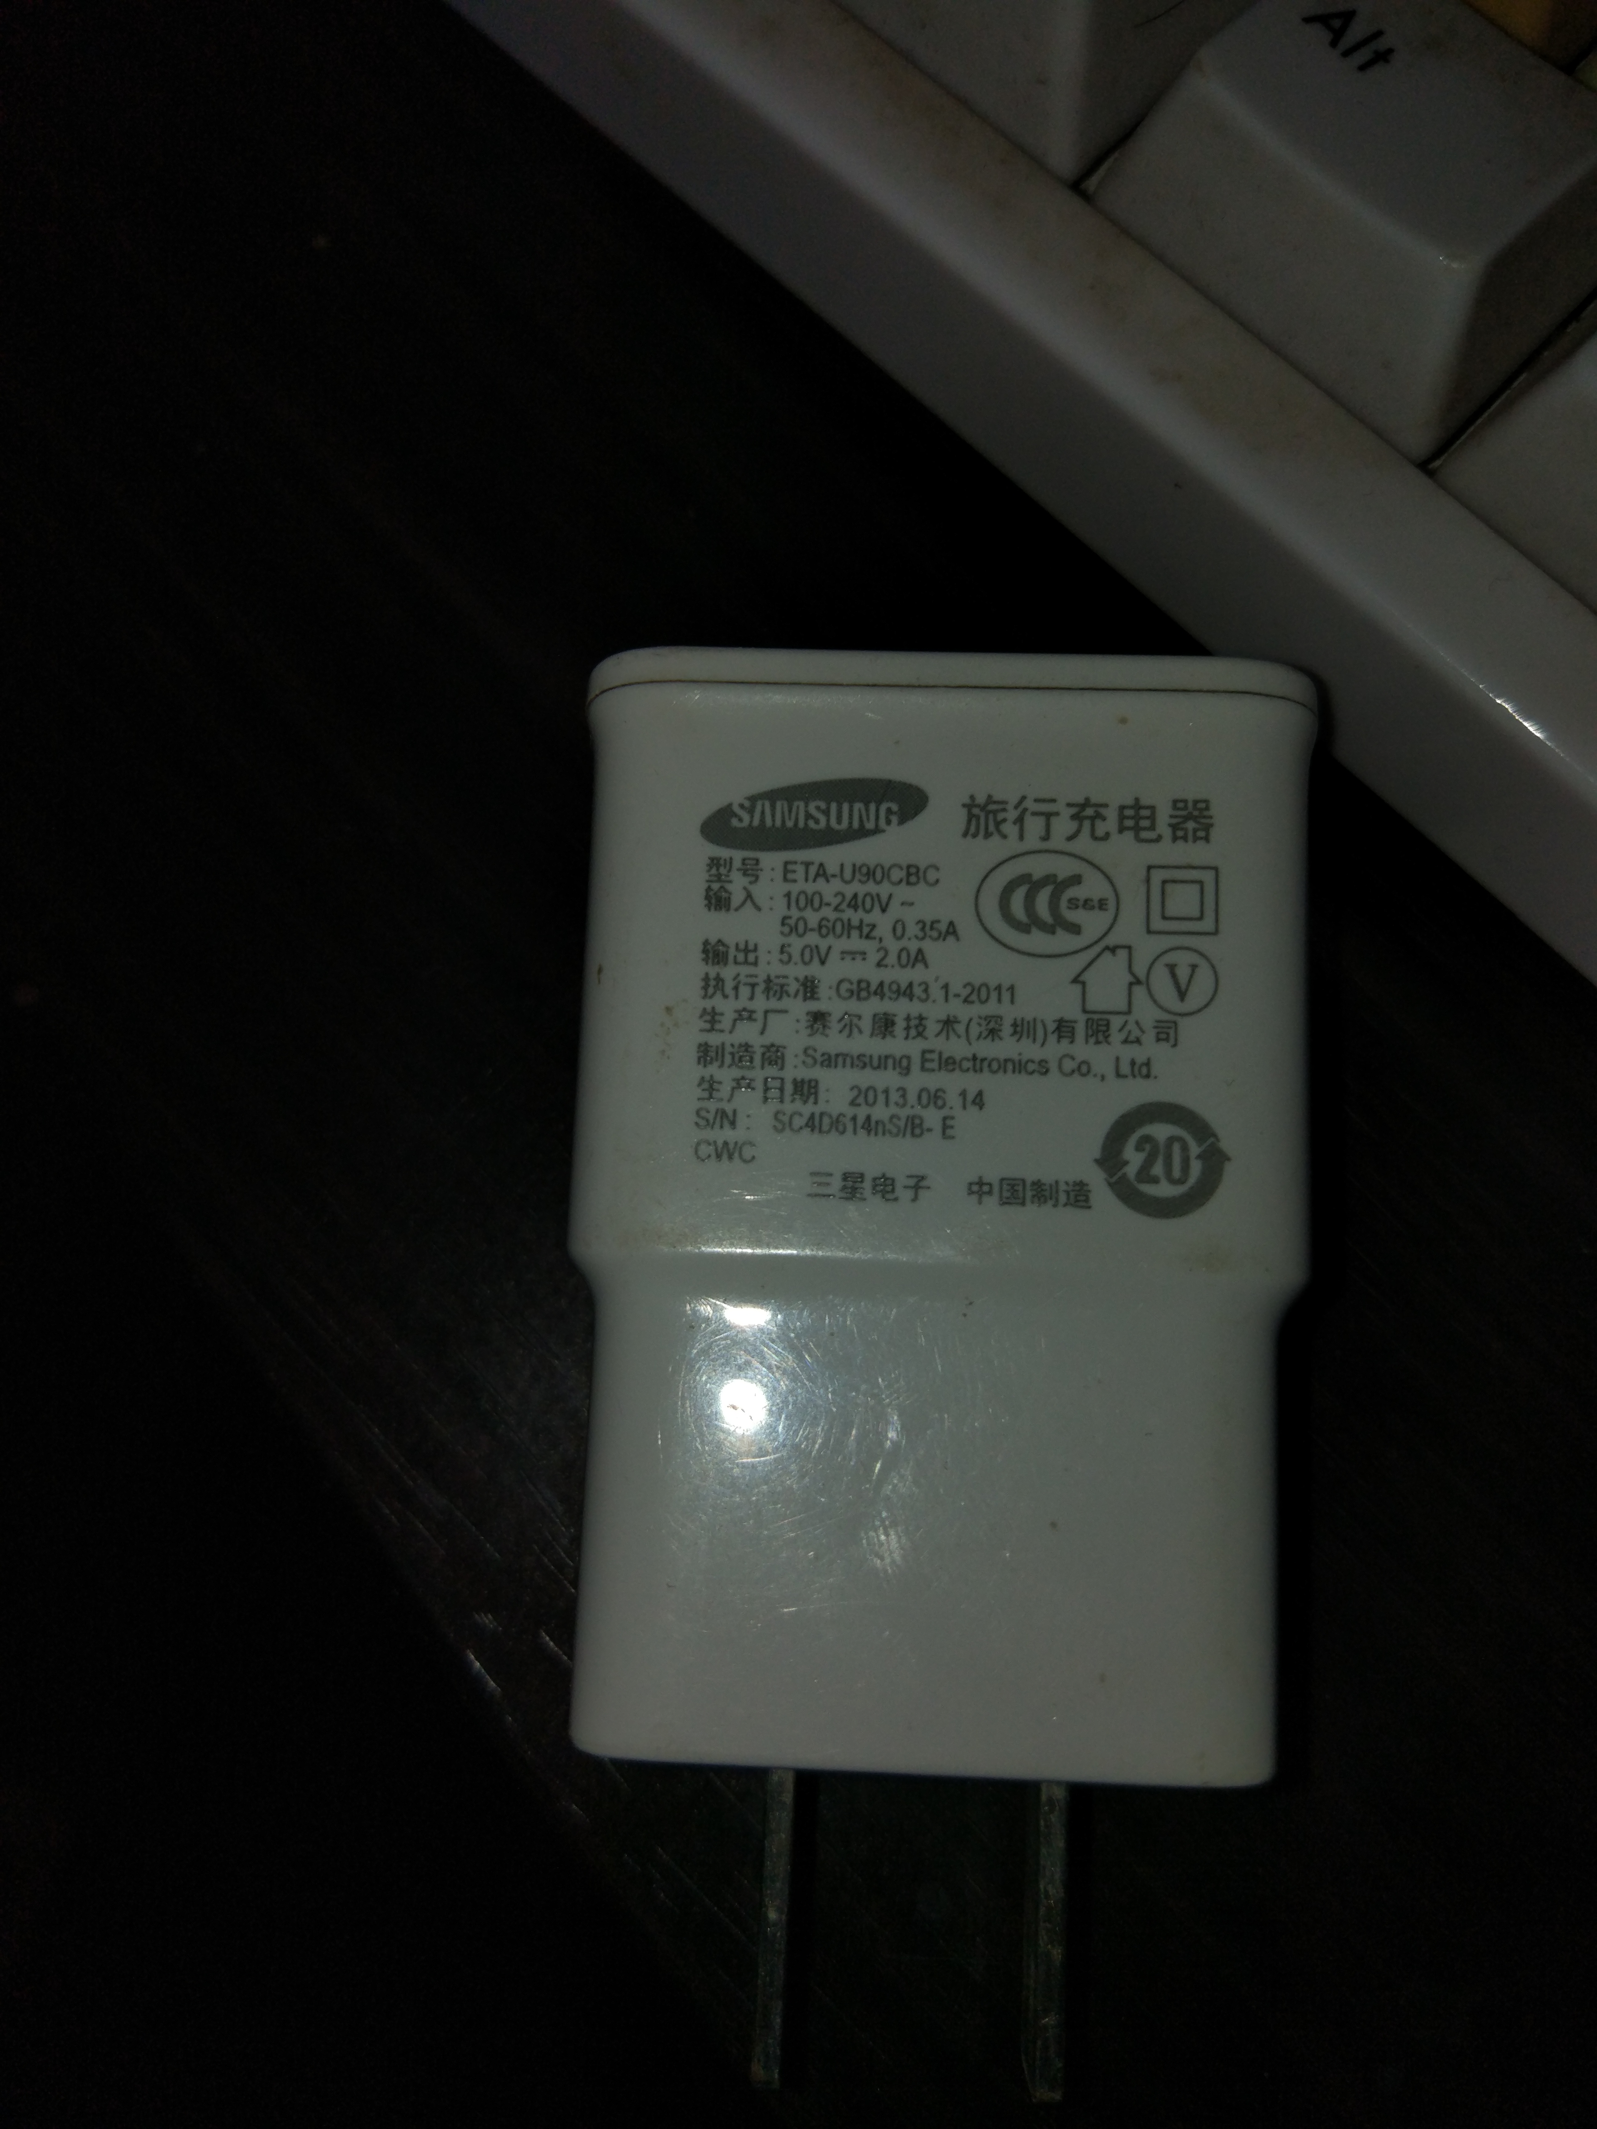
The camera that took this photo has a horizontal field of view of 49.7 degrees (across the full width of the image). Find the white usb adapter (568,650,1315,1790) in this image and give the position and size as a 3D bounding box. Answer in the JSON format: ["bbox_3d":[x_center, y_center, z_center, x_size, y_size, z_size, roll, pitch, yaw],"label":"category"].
[{"bbox_3d":[0.007,0.007,0.086,0.034,0.023,0.050,2,83,2],"label":"white usb adapter"}]

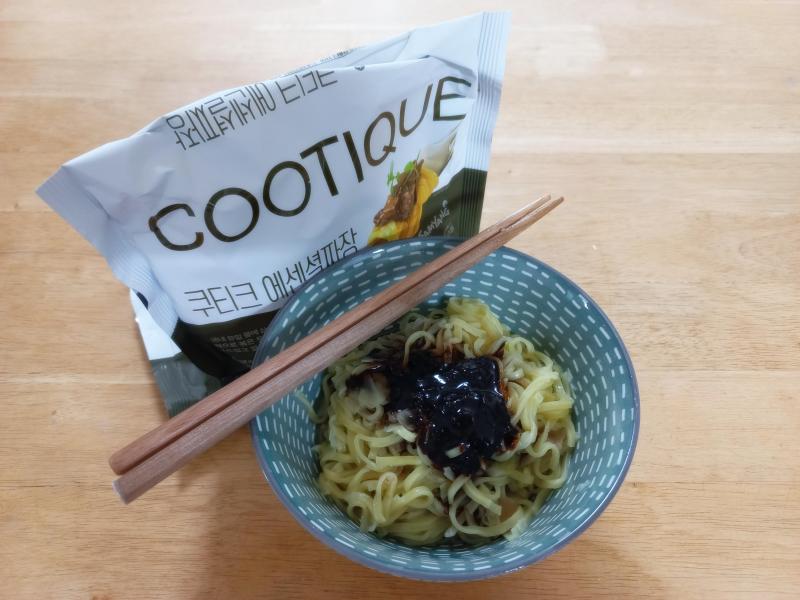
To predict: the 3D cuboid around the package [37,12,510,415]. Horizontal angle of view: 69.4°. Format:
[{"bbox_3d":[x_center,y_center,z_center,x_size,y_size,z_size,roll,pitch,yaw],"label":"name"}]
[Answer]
[{"bbox_3d":[-0.039,-0.035,0.281,0.205,0.152,0.060,-28,55,-16],"label":"package"}]

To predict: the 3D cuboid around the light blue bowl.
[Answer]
[{"bbox_3d":[0.018,0.051,0.261,0.155,0.070,0.155,-2,52,3],"label":"light blue bowl"}]

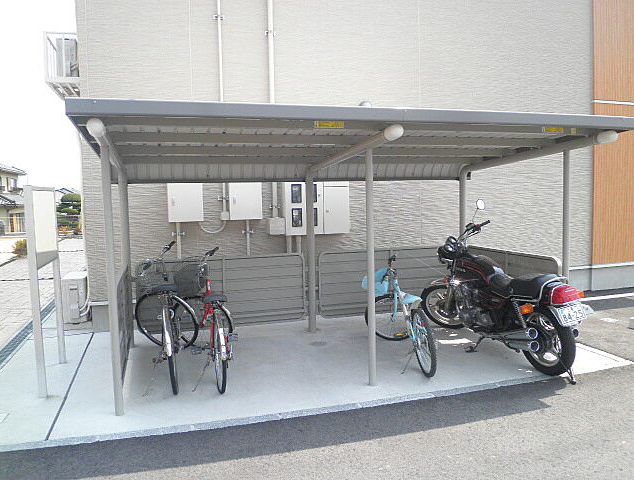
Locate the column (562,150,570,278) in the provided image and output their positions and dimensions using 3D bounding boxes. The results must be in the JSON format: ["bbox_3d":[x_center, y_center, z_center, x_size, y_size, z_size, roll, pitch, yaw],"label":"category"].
[{"bbox_3d":[2.312,0.175,4.450,0.060,1.953,0.060,-3,6,-17],"label":"column"}]

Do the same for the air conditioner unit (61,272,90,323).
[{"bbox_3d":[-2.909,0.677,5.911,0.290,0.530,0.760,-3,6,-17],"label":"air conditioner unit"}]

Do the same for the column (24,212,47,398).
[{"bbox_3d":[-2.059,0.401,3.518,0.060,1.545,0.060,-3,6,-17],"label":"column"}]

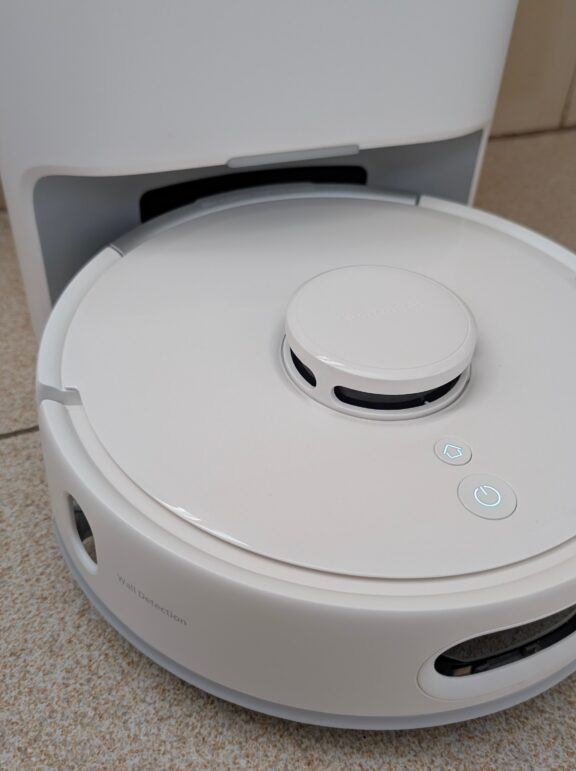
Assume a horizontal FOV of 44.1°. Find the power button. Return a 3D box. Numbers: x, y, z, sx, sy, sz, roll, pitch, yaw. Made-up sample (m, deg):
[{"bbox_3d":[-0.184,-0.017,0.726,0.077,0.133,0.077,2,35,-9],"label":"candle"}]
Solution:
[{"bbox_3d":[0.062,0.035,0.220,0.018,0.002,0.018,2,42,-2],"label":"power button"}]

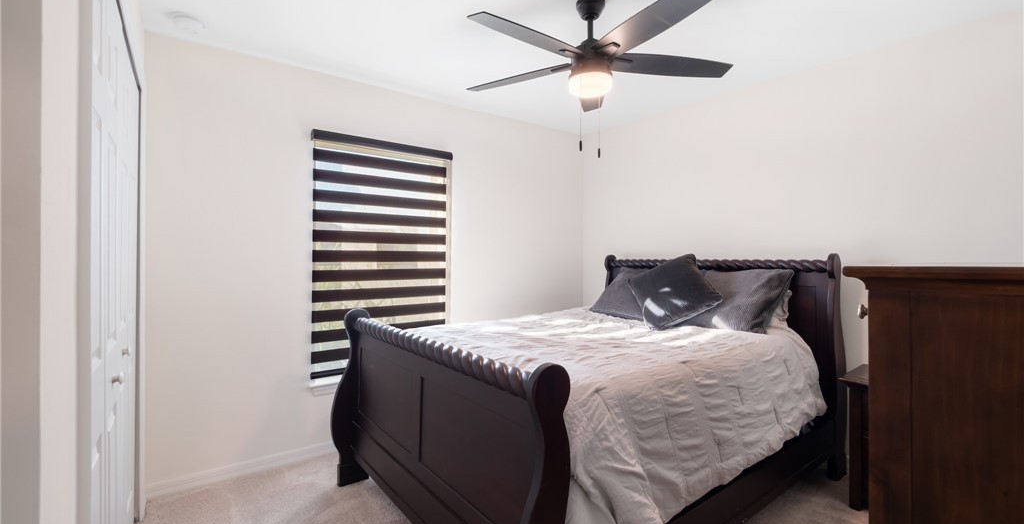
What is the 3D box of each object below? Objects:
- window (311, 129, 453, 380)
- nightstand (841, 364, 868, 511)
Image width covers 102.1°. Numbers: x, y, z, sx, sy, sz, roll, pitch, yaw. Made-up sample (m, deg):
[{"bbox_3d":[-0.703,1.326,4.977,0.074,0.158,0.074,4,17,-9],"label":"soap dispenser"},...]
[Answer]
[{"bbox_3d":[-0.872,-0.053,2.939,1.001,1.594,0.100,0,0,-36],"label":"window"},{"bbox_3d":[2.047,0.927,2.035,0.465,0.655,0.590,0,0,-38],"label":"nightstand"}]

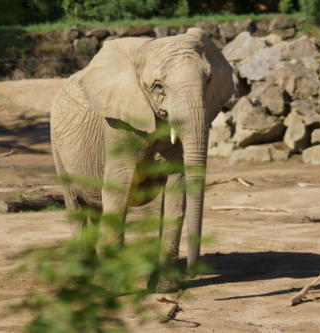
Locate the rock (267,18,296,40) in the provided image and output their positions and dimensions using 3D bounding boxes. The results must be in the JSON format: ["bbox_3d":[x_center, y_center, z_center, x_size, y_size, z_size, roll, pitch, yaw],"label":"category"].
[{"bbox_3d":[2.592,-2.923,46.500,0.640,0.455,0.550,0,5,0],"label":"rock"}]

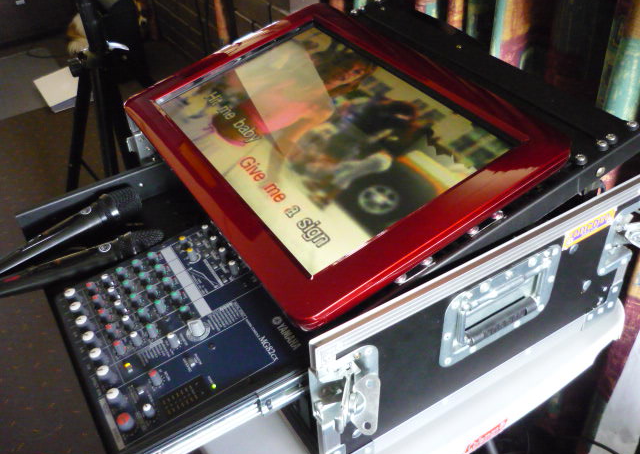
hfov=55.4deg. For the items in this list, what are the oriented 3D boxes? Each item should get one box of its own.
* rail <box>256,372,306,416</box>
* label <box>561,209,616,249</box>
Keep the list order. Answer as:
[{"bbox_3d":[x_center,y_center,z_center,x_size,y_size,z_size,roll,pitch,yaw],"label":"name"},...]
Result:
[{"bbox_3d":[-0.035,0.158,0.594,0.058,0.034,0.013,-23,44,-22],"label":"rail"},{"bbox_3d":[0.302,0.002,0.683,0.083,0.027,0.003,-23,44,-22],"label":"label"}]

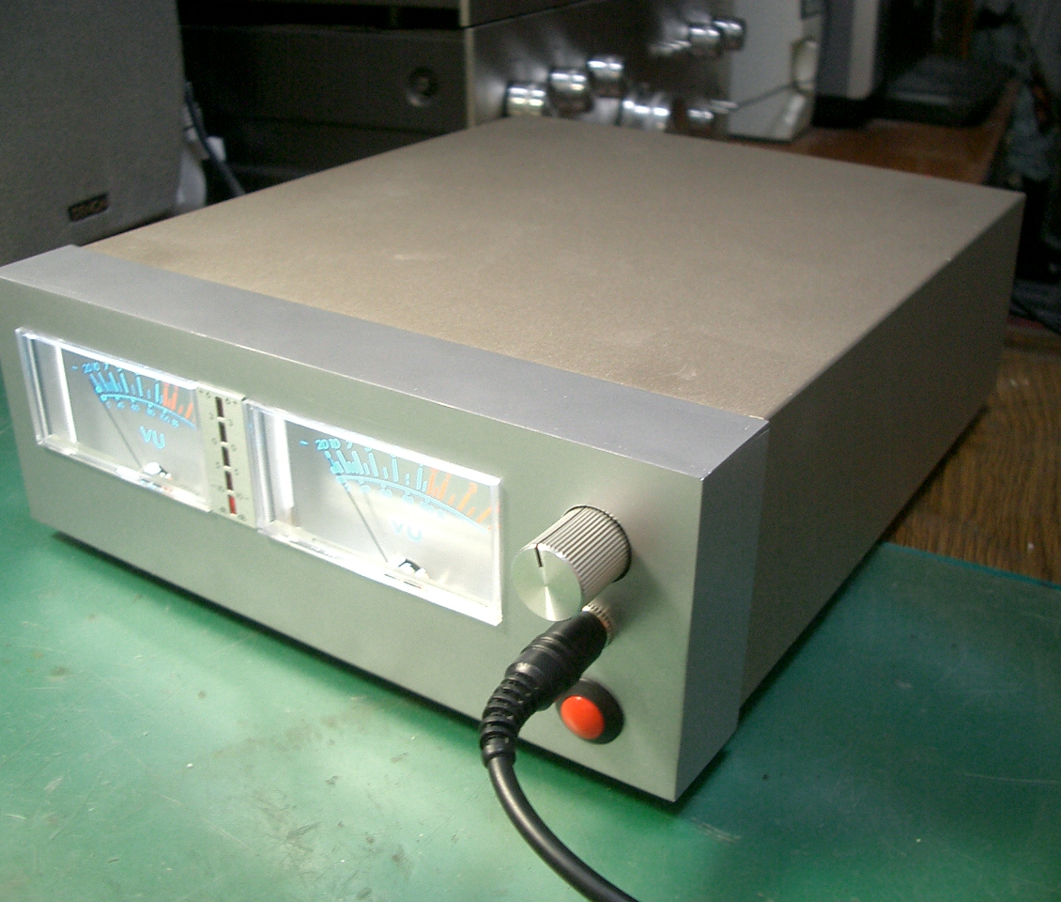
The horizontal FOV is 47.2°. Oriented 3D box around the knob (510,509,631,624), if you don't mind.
[{"bbox_3d":[0.008,0.021,0.227,0.016,0.016,0.017,17,31,29],"label":"knob"}]

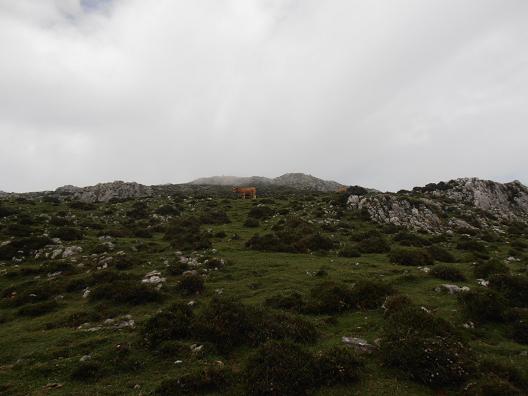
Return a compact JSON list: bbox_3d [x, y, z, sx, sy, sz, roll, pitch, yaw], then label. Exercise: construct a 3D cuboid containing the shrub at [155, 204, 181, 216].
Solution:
[{"bbox_3d":[-4.928,0.641,18.728,1.252,0.608,1.064,0,-4,0],"label":"shrub"}]

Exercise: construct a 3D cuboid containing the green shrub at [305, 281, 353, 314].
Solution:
[{"bbox_3d":[0.853,1.319,4.875,0.617,0.415,0.525,0,-4,0],"label":"green shrub"}]

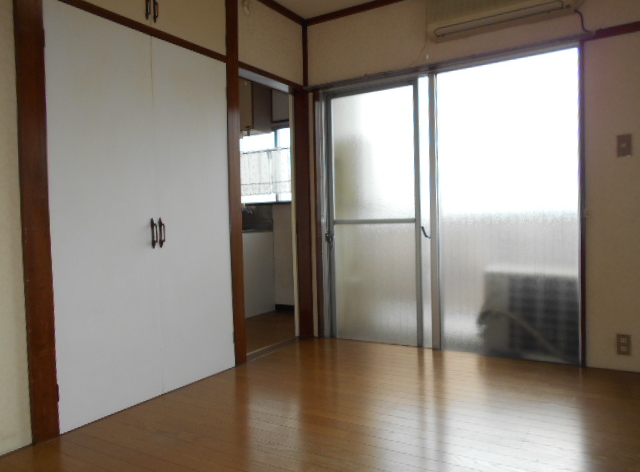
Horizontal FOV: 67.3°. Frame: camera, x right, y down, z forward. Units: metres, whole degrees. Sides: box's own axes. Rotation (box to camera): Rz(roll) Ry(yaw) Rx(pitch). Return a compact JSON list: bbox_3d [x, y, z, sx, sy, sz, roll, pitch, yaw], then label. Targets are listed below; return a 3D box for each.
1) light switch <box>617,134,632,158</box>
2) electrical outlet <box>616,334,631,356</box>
[{"bbox_3d":[1.671,-0.495,2.637,0.070,0.120,0.012,0,2,31],"label":"light switch"},{"bbox_3d":[1.675,0.602,2.649,0.071,0.118,0.012,0,2,30],"label":"electrical outlet"}]

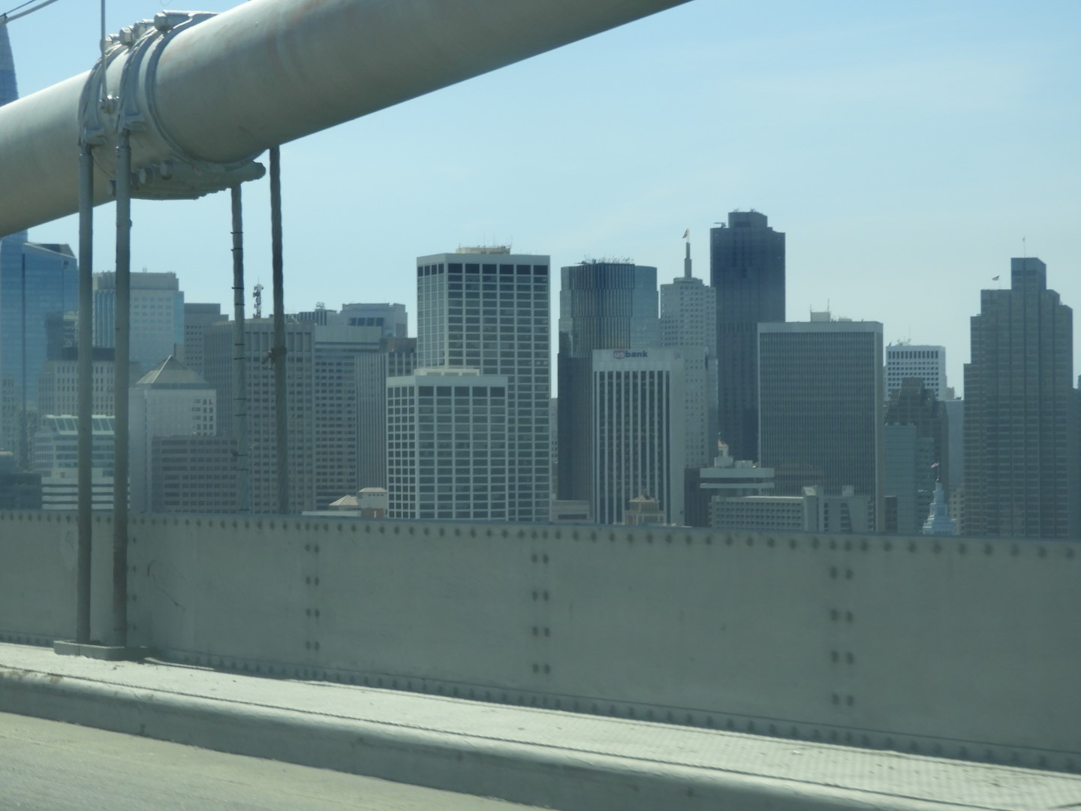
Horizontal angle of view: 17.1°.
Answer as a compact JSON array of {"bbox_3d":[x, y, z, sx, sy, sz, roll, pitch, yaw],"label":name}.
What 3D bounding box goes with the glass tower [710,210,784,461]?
[{"bbox_3d":[140.626,-11.681,2435.831,41.000,236.500,58.000,-1,-1,13],"label":"glass tower"}]

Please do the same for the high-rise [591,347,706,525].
[{"bbox_3d":[55.135,39.815,1824.560,51.000,135.500,42.000,-1,-1,13],"label":"high-rise"}]

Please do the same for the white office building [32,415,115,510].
[{"bbox_3d":[-198.094,53.168,1544.226,34.000,99.000,28.000,0,-1,-24],"label":"white office building"}]

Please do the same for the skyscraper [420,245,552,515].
[{"bbox_3d":[-26.183,15.254,1649.807,52.000,171.500,34.000,0,-1,-23],"label":"skyscraper"}]

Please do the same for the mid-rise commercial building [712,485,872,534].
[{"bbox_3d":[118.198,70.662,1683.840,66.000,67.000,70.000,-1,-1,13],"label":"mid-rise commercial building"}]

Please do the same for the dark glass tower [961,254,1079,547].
[{"bbox_3d":[226.873,17.211,1700.008,50.000,173.500,40.000,-1,-1,13],"label":"dark glass tower"}]

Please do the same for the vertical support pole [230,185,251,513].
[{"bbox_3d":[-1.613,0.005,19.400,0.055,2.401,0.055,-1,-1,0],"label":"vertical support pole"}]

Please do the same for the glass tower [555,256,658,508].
[{"bbox_3d":[37.167,15.128,1939.715,55.500,183.000,55.500,0,-1,0],"label":"glass tower"}]

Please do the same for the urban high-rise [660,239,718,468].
[{"bbox_3d":[87.921,7.618,2130.338,31.000,209.000,34.000,-1,-1,13],"label":"urban high-rise"}]

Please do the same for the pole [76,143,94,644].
[{"bbox_3d":[-2.410,-0.067,19.000,0.073,2.655,0.073,0,-1,0],"label":"pole"}]

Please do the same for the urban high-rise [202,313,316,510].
[{"bbox_3d":[-142.238,30.793,1819.194,41.000,147.000,51.000,0,-1,-23],"label":"urban high-rise"}]

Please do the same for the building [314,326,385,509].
[{"bbox_3d":[-113.567,32.122,2016.561,40.000,152.000,44.000,0,-1,-23],"label":"building"}]

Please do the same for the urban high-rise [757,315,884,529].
[{"bbox_3d":[142.201,30.390,1824.220,60.000,148.000,29.500,0,-1,13],"label":"urban high-rise"}]

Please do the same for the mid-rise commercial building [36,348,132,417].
[{"bbox_3d":[-220.666,38.369,1745.696,42.000,129.000,32.000,0,-1,-23],"label":"mid-rise commercial building"}]

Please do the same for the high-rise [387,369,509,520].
[{"bbox_3d":[-40.542,43.542,1574.428,44.000,118.000,34.000,0,-1,-24],"label":"high-rise"}]

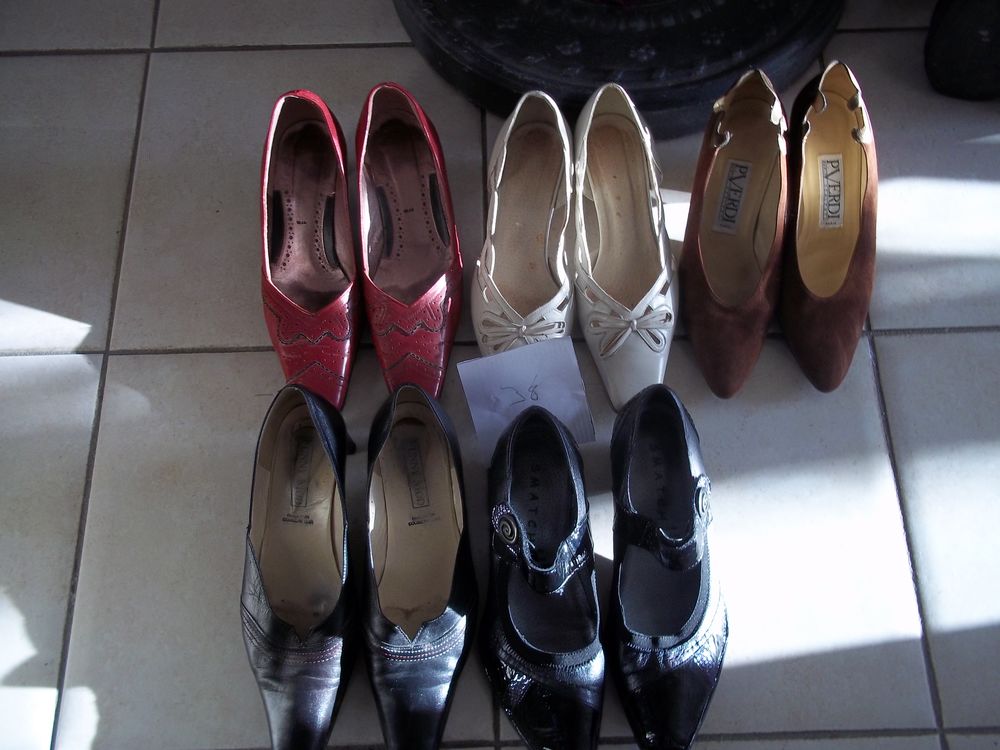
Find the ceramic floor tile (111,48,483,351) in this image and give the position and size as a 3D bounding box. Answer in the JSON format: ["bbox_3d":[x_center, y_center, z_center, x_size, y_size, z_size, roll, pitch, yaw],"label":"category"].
[{"bbox_3d":[-0.176,-0.170,0.955,0.322,0.009,0.321,-1,67,0],"label":"ceramic floor tile"}]

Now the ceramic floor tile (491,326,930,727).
[{"bbox_3d":[0.157,0.118,0.828,0.322,0.009,0.321,-1,67,0],"label":"ceramic floor tile"}]

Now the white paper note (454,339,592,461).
[{"bbox_3d":[0.022,0.021,0.848,0.093,0.006,0.090,-14,85,-5],"label":"white paper note"}]

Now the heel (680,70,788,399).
[{"bbox_3d":[0.197,-0.115,0.861,0.082,0.111,0.256,6,67,3],"label":"heel"}]

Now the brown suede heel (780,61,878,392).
[{"bbox_3d":[0.279,-0.121,0.862,0.078,0.111,0.256,3,67,2],"label":"brown suede heel"}]

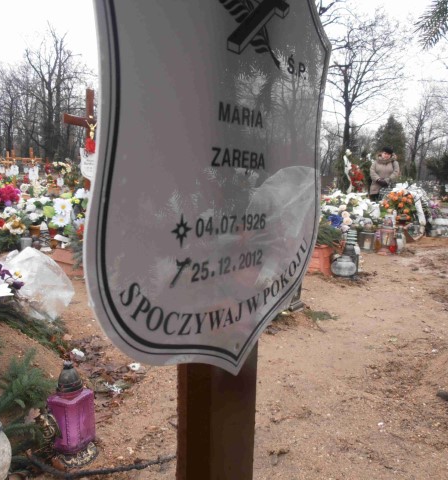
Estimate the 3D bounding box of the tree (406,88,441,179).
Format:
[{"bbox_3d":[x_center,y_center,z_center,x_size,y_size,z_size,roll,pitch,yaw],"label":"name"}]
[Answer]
[{"bbox_3d":[13.421,-6.998,30.000,2.800,6.400,2.800,0,8,0],"label":"tree"}]

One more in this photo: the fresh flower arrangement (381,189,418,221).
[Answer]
[{"bbox_3d":[1.848,-0.365,4.700,0.380,0.360,0.320,4,9,20],"label":"fresh flower arrangement"}]

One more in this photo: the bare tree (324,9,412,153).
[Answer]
[{"bbox_3d":[7.353,-8.029,25.000,5.800,9.800,5.800,0,8,0],"label":"bare tree"}]

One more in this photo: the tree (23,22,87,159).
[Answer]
[{"bbox_3d":[-12.224,-10.421,32.000,4.700,10.200,4.500,-3,9,-21],"label":"tree"}]

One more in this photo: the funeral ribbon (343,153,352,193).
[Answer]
[{"bbox_3d":[2.227,-1.217,8.000,0.170,0.720,0.100,2,9,12],"label":"funeral ribbon"}]

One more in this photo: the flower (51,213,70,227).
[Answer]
[{"bbox_3d":[-1.179,-0.148,3.200,0.135,0.105,0.060,-3,9,-21],"label":"flower"}]

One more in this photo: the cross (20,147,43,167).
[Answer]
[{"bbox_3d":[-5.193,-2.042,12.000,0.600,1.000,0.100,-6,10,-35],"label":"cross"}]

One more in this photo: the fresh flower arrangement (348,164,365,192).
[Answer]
[{"bbox_3d":[2.688,-1.248,9.000,0.350,0.570,0.300,1,8,10],"label":"fresh flower arrangement"}]

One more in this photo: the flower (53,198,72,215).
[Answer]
[{"bbox_3d":[-1.165,-0.242,3.200,0.135,0.115,0.060,-3,9,-21],"label":"flower"}]

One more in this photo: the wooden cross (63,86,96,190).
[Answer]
[{"bbox_3d":[-1.324,-0.947,4.400,0.600,1.170,0.100,-4,11,-42],"label":"wooden cross"}]

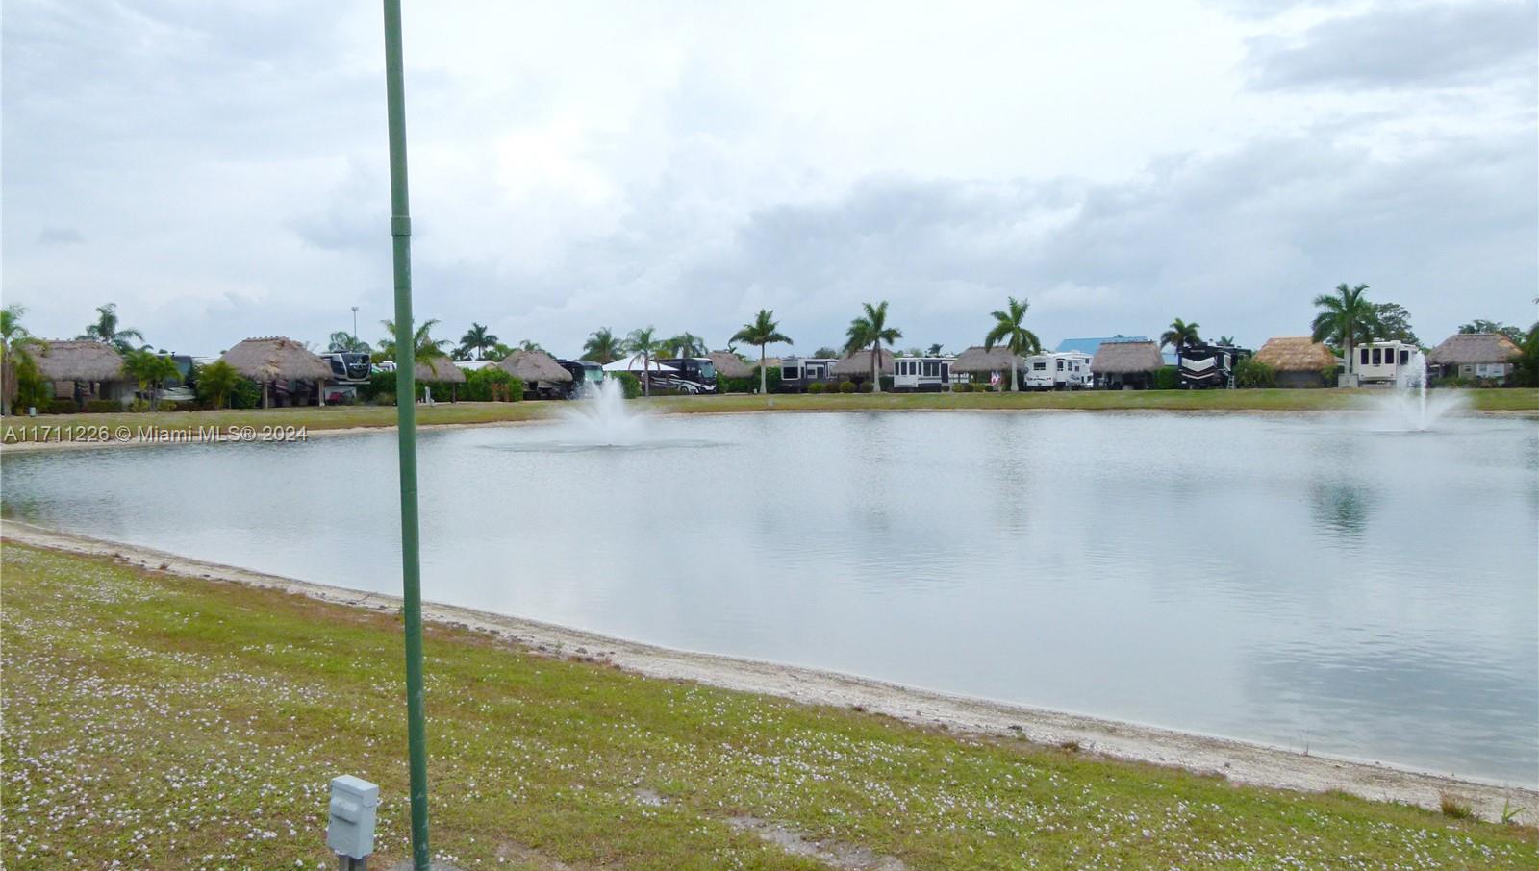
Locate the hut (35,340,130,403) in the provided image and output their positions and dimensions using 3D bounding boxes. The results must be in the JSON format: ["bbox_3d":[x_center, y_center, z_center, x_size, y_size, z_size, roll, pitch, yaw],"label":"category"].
[{"bbox_3d":[-47.739,-4.226,77.125,7.100,4.800,5.800,-2,3,-18],"label":"hut"}]

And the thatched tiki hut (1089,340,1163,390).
[{"bbox_3d":[33.735,-6.679,105.000,6.600,4.650,5.000,2,5,26],"label":"thatched tiki hut"}]

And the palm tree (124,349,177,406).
[{"bbox_3d":[-42.271,-3.814,76.112,3.900,4.300,3.700,-1,3,0],"label":"palm tree"}]

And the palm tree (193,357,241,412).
[{"bbox_3d":[-38.772,-3.544,78.000,3.400,3.650,3.400,0,5,0],"label":"palm tree"}]

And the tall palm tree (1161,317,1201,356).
[{"bbox_3d":[43.350,-8.710,117.000,4.100,7.510,4.100,0,3,20],"label":"tall palm tree"}]

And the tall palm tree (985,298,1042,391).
[{"bbox_3d":[22.125,-8.271,101.000,5.100,8.600,5.100,0,5,0],"label":"tall palm tree"}]

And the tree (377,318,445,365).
[{"bbox_3d":[-28.321,-6.093,88.000,5.600,6.600,5.400,0,5,0],"label":"tree"}]

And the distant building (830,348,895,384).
[{"bbox_3d":[9.777,-6.830,117.122,6.600,4.700,5.600,-1,3,5],"label":"distant building"}]

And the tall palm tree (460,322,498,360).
[{"bbox_3d":[-36.512,-9.593,140.241,4.800,9.300,4.700,-1,3,0],"label":"tall palm tree"}]

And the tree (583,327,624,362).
[{"bbox_3d":[-20.171,-9.050,135.213,4.900,8.200,4.800,-1,3,0],"label":"tree"}]

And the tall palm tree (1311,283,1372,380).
[{"bbox_3d":[44.420,-7.720,86.000,4.600,8.190,4.600,1,3,27],"label":"tall palm tree"}]

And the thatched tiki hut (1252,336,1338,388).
[{"bbox_3d":[41.840,-5.790,88.500,6.100,4.210,5.200,0,3,26],"label":"thatched tiki hut"}]

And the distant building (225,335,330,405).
[{"bbox_3d":[-29.900,-3.830,67.500,5.100,4.310,4.700,1,3,37],"label":"distant building"}]

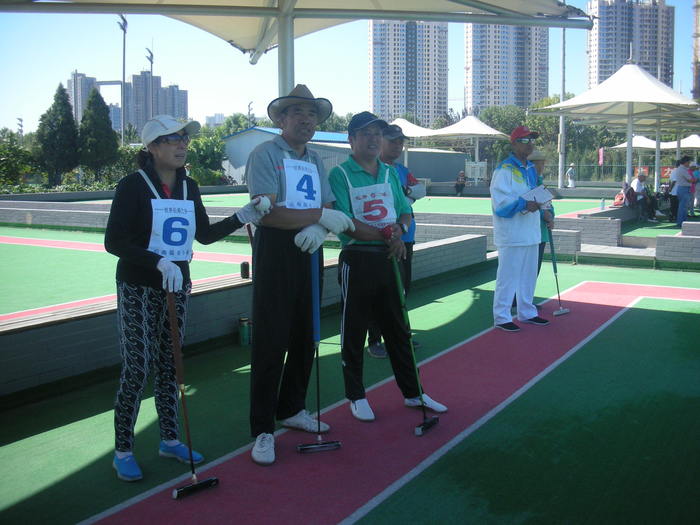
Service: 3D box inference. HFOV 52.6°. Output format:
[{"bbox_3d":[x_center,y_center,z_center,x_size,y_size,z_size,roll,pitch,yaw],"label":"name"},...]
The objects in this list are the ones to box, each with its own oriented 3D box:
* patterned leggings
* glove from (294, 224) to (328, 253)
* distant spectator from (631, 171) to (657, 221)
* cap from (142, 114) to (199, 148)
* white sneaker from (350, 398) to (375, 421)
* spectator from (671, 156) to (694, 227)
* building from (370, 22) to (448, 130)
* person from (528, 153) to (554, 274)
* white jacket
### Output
[{"bbox_3d":[-0.925,0.422,3.278,0.370,0.860,0.260,-6,9,-40],"label":"patterned leggings"},{"bbox_3d":[-0.175,-0.109,3.210,0.150,0.150,0.120,0,8,0],"label":"glove"},{"bbox_3d":[7.375,-1.616,17.736,0.680,1.250,0.520,5,8,33],"label":"distant spectator"},{"bbox_3d":[-0.770,-0.561,3.029,0.260,0.140,0.175,-13,0,33],"label":"cap"},{"bbox_3d":[0.070,0.788,3.999,0.100,0.100,0.270,-2,8,-15],"label":"white sneaker"},{"bbox_3d":[7.468,-1.588,15.784,0.400,1.620,0.480,2,8,15],"label":"spectator"},{"bbox_3d":[36.719,-103.307,442.608,47.500,98.000,18.000,-1,7,-8],"label":"building"},{"bbox_3d":[1.778,-0.307,6.606,0.340,1.530,0.460,7,11,41],"label":"person"},{"bbox_3d":[1.480,-0.554,6.330,0.370,0.770,0.520,4,8,30],"label":"white jacket"}]

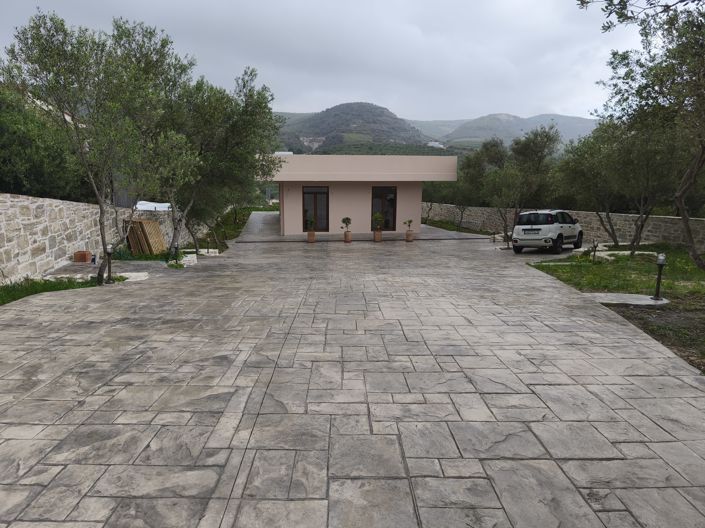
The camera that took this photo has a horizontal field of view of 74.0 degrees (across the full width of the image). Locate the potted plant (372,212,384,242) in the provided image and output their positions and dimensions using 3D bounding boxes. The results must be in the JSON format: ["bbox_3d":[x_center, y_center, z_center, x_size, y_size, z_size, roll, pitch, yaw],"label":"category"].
[{"bbox_3d":[1.209,-1.689,21.652,0.540,1.375,0.520,-1,8,-8],"label":"potted plant"}]

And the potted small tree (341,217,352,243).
[{"bbox_3d":[-0.250,-1.605,21.736,0.520,1.170,0.478,-1,13,-8],"label":"potted small tree"}]

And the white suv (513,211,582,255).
[{"bbox_3d":[7.845,-1.362,18.630,1.720,1.620,3.690,5,9,42],"label":"white suv"}]

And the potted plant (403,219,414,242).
[{"bbox_3d":[2.632,-1.583,21.922,0.540,1.090,0.450,-1,8,-8],"label":"potted plant"}]

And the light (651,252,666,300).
[{"bbox_3d":[5.122,0.206,7.811,0.165,0.800,0.165,-1,13,0],"label":"light"}]

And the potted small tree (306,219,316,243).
[{"bbox_3d":[-1.891,-1.568,21.693,0.460,1.100,0.423,-1,13,-8],"label":"potted small tree"}]

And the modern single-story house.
[{"bbox_3d":[0.087,-4.029,27.580,9.378,3.973,8.500,-1,8,-8],"label":"modern single-story house"}]

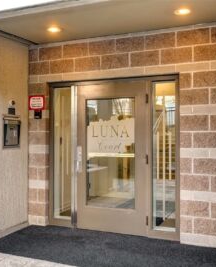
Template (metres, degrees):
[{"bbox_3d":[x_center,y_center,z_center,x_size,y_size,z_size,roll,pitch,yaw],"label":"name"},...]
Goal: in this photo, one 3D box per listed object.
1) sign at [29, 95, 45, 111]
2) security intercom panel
[{"bbox_3d":[-1.051,-0.454,4.901,0.285,0.217,0.014,0,0,23],"label":"sign"},{"bbox_3d":[-1.314,-0.021,4.593,0.055,0.438,0.325,0,0,23],"label":"security intercom panel"}]

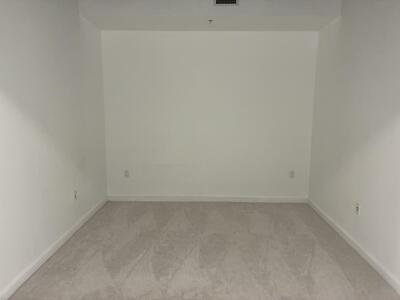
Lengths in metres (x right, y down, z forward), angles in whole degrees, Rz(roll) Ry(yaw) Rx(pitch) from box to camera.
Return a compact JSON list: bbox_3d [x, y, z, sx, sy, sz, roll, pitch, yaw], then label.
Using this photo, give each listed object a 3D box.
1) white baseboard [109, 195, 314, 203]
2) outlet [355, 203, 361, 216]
[{"bbox_3d":[0.107,0.722,4.490,2.993,0.103,0.018,1,8,1],"label":"white baseboard"},{"bbox_3d":[1.575,0.596,3.009,0.010,0.116,0.072,1,8,1],"label":"outlet"}]

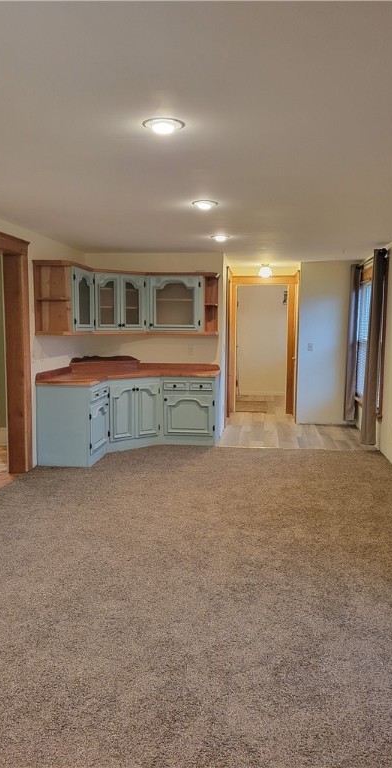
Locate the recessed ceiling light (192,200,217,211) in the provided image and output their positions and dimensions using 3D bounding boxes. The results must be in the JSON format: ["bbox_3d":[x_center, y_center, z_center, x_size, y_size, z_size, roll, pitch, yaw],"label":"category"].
[{"bbox_3d":[0.068,-1.352,4.387,0.200,0.045,0.200,1,6,7],"label":"recessed ceiling light"}]

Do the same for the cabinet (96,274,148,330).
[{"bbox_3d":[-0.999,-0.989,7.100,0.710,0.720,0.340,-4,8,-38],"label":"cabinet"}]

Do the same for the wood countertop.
[{"bbox_3d":[-0.675,-0.131,6.715,1.780,0.150,1.800,1,6,7],"label":"wood countertop"}]

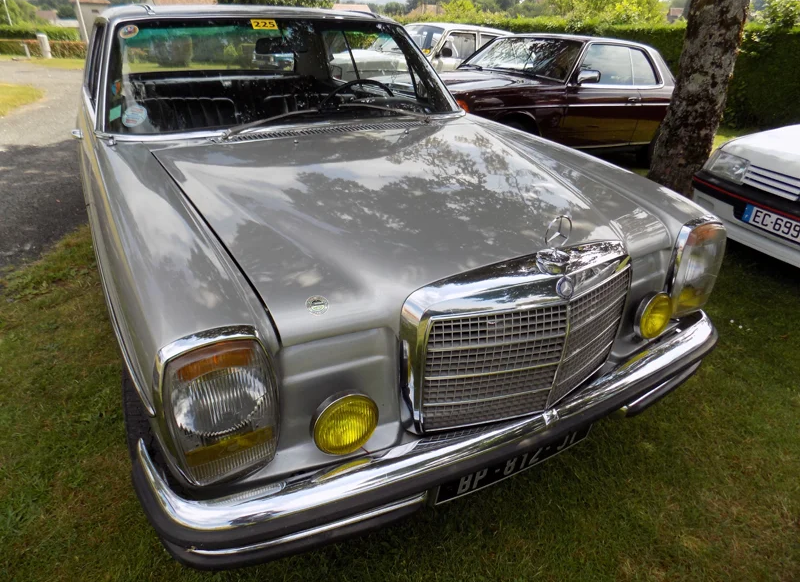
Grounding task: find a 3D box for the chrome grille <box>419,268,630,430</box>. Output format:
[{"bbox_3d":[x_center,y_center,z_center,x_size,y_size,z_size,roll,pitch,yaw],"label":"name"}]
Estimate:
[{"bbox_3d":[0.325,0.133,1.202,0.590,0.310,0.110,-13,31,-27],"label":"chrome grille"}]

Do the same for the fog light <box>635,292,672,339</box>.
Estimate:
[{"bbox_3d":[0.698,0.059,1.486,0.142,0.142,0.075,-13,31,-27],"label":"fog light"}]

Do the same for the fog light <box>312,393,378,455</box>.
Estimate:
[{"bbox_3d":[-0.117,0.255,1.072,0.142,0.142,0.075,-13,31,-27],"label":"fog light"}]

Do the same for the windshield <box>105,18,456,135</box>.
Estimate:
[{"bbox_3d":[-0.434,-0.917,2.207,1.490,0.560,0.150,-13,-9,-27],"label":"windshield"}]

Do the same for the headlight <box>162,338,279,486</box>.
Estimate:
[{"bbox_3d":[-0.320,0.223,0.963,0.188,0.290,0.120,-13,31,-27],"label":"headlight"}]

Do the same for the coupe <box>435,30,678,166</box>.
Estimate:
[{"bbox_3d":[1.745,-2.275,6.275,4.640,1.390,1.790,-15,30,-33],"label":"coupe"}]

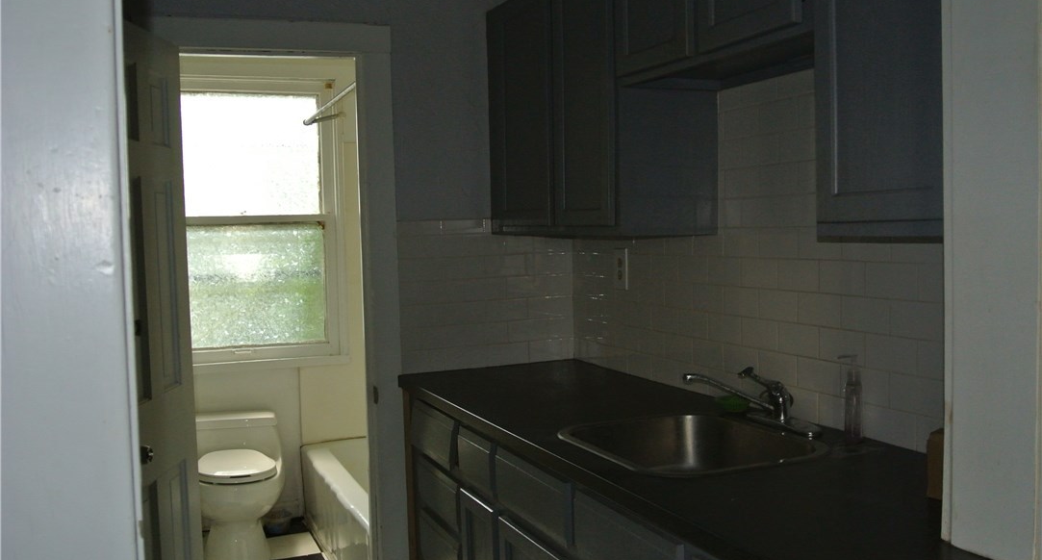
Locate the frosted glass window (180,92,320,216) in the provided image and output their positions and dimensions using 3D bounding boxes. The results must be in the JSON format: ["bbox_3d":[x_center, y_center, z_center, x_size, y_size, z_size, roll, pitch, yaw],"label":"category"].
[{"bbox_3d":[-1.313,-0.597,4.692,0.708,0.584,0.040,-3,3,-22],"label":"frosted glass window"}]

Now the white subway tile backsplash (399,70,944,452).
[{"bbox_3d":[0.228,-0.074,2.558,0.656,0.829,1.800,-3,3,-22],"label":"white subway tile backsplash"}]

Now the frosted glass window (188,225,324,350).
[{"bbox_3d":[-1.283,0.028,4.690,0.706,0.580,0.040,-3,3,-22],"label":"frosted glass window"}]

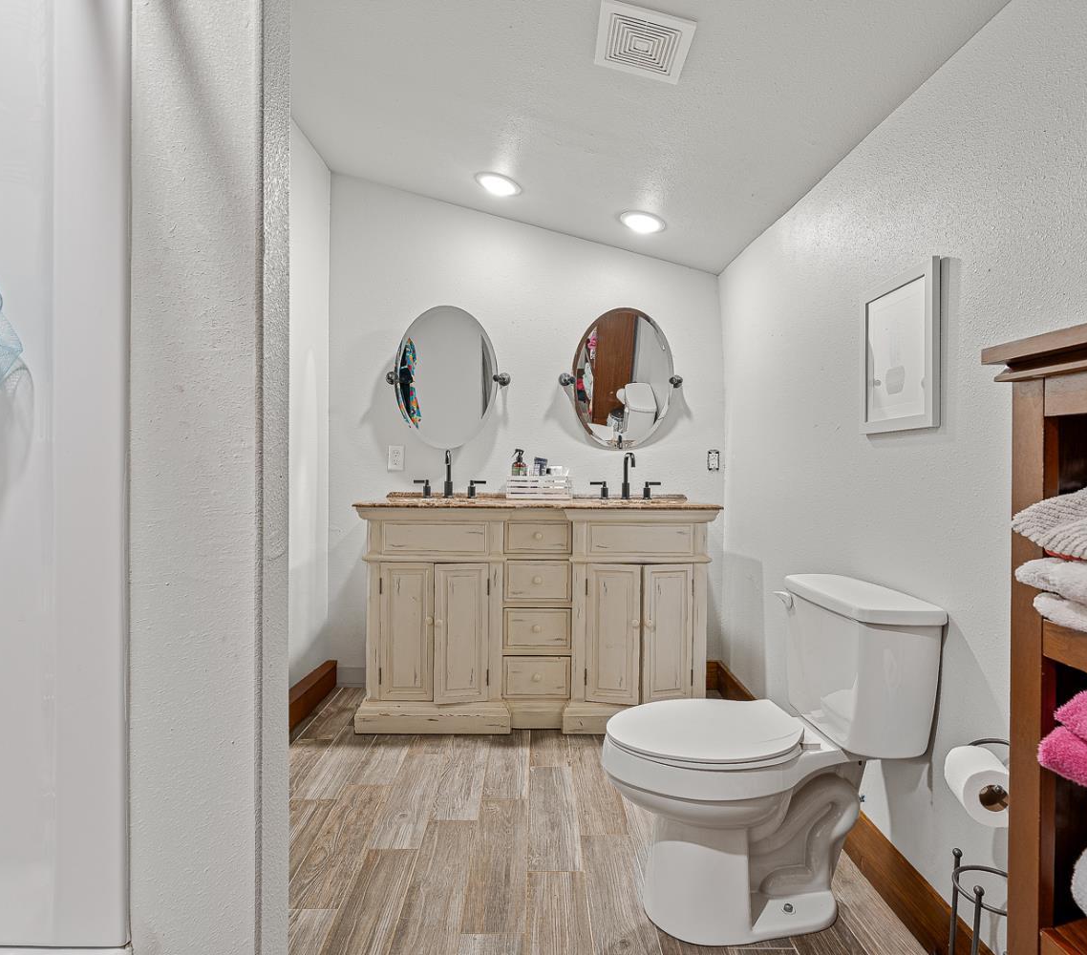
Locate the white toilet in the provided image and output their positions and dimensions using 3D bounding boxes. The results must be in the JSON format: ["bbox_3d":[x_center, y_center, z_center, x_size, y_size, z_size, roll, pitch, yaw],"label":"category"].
[{"bbox_3d":[0.500,0.671,1.605,0.725,0.776,0.462,0,1,-1],"label":"white toilet"}]

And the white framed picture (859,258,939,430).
[{"bbox_3d":[0.876,-0.305,1.581,0.021,0.383,0.312,0,1,-1],"label":"white framed picture"}]

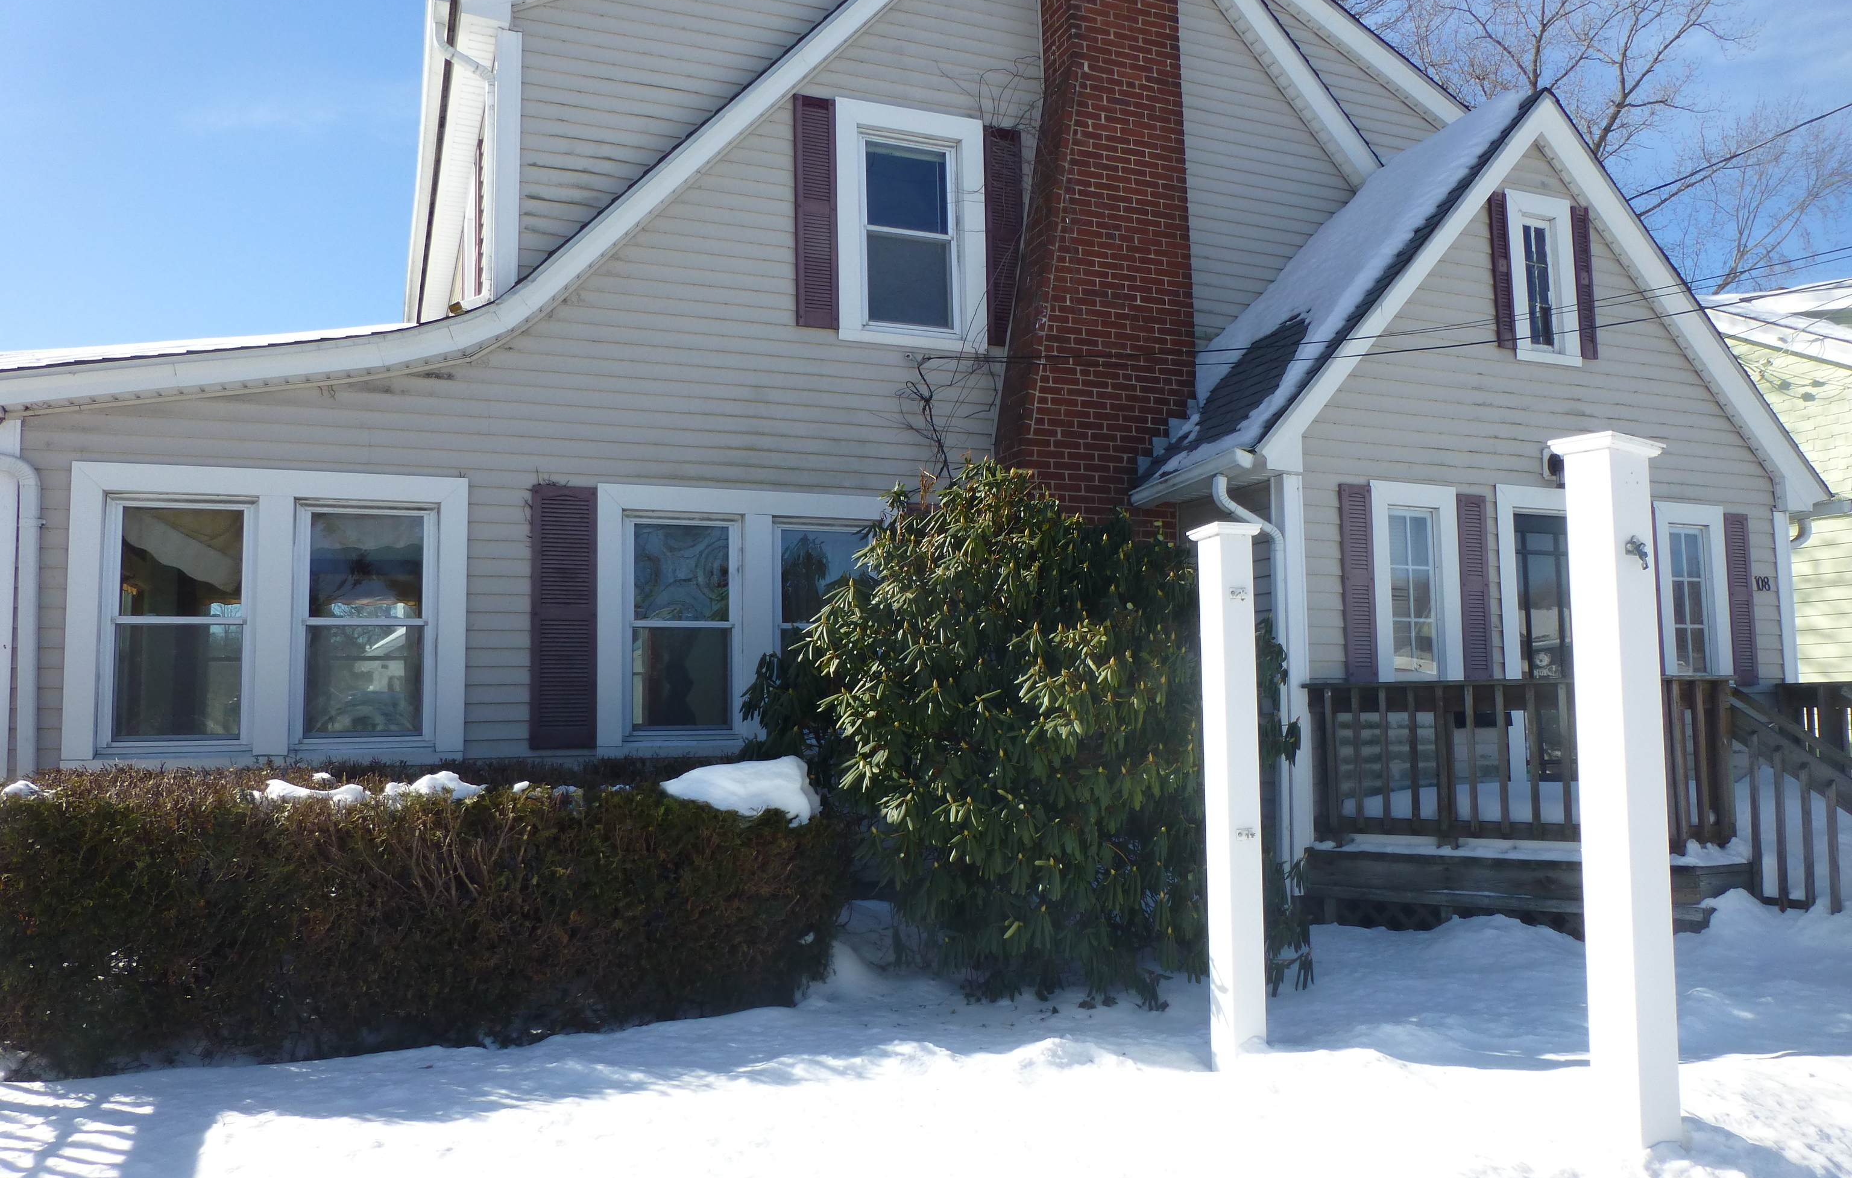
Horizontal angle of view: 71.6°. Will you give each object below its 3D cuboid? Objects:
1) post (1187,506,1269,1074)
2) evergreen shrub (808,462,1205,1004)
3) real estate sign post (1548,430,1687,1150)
[{"bbox_3d":[1.043,0.689,4.380,0.181,1.795,0.181,1,-5,-25],"label":"post"},{"bbox_3d":[0.456,0.564,6.375,2.050,2.400,1.900,1,-5,-20],"label":"evergreen shrub"},{"bbox_3d":[1.665,0.469,3.075,0.183,1.649,0.183,1,-5,-22],"label":"real estate sign post"}]

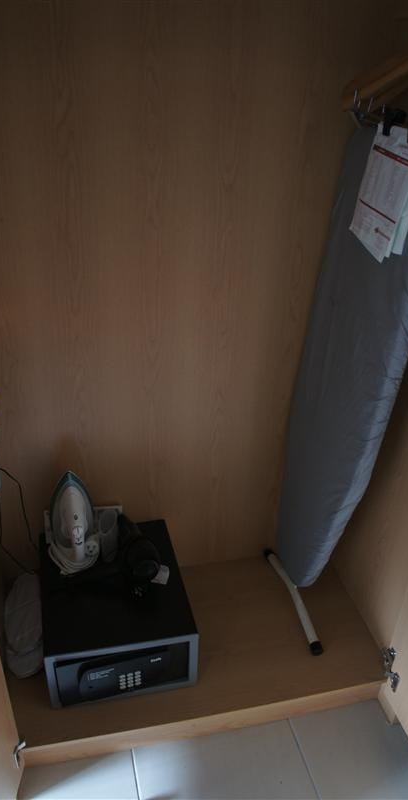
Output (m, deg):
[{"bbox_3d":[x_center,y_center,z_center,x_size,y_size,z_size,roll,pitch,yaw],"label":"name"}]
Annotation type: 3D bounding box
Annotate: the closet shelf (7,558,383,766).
[{"bbox_3d":[-0.033,0.656,1.628,0.950,0.076,0.500,-4,30,-13],"label":"closet shelf"}]

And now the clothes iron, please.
[{"bbox_3d":[-0.335,0.303,1.523,0.120,0.260,0.120,-4,24,-13],"label":"clothes iron"}]

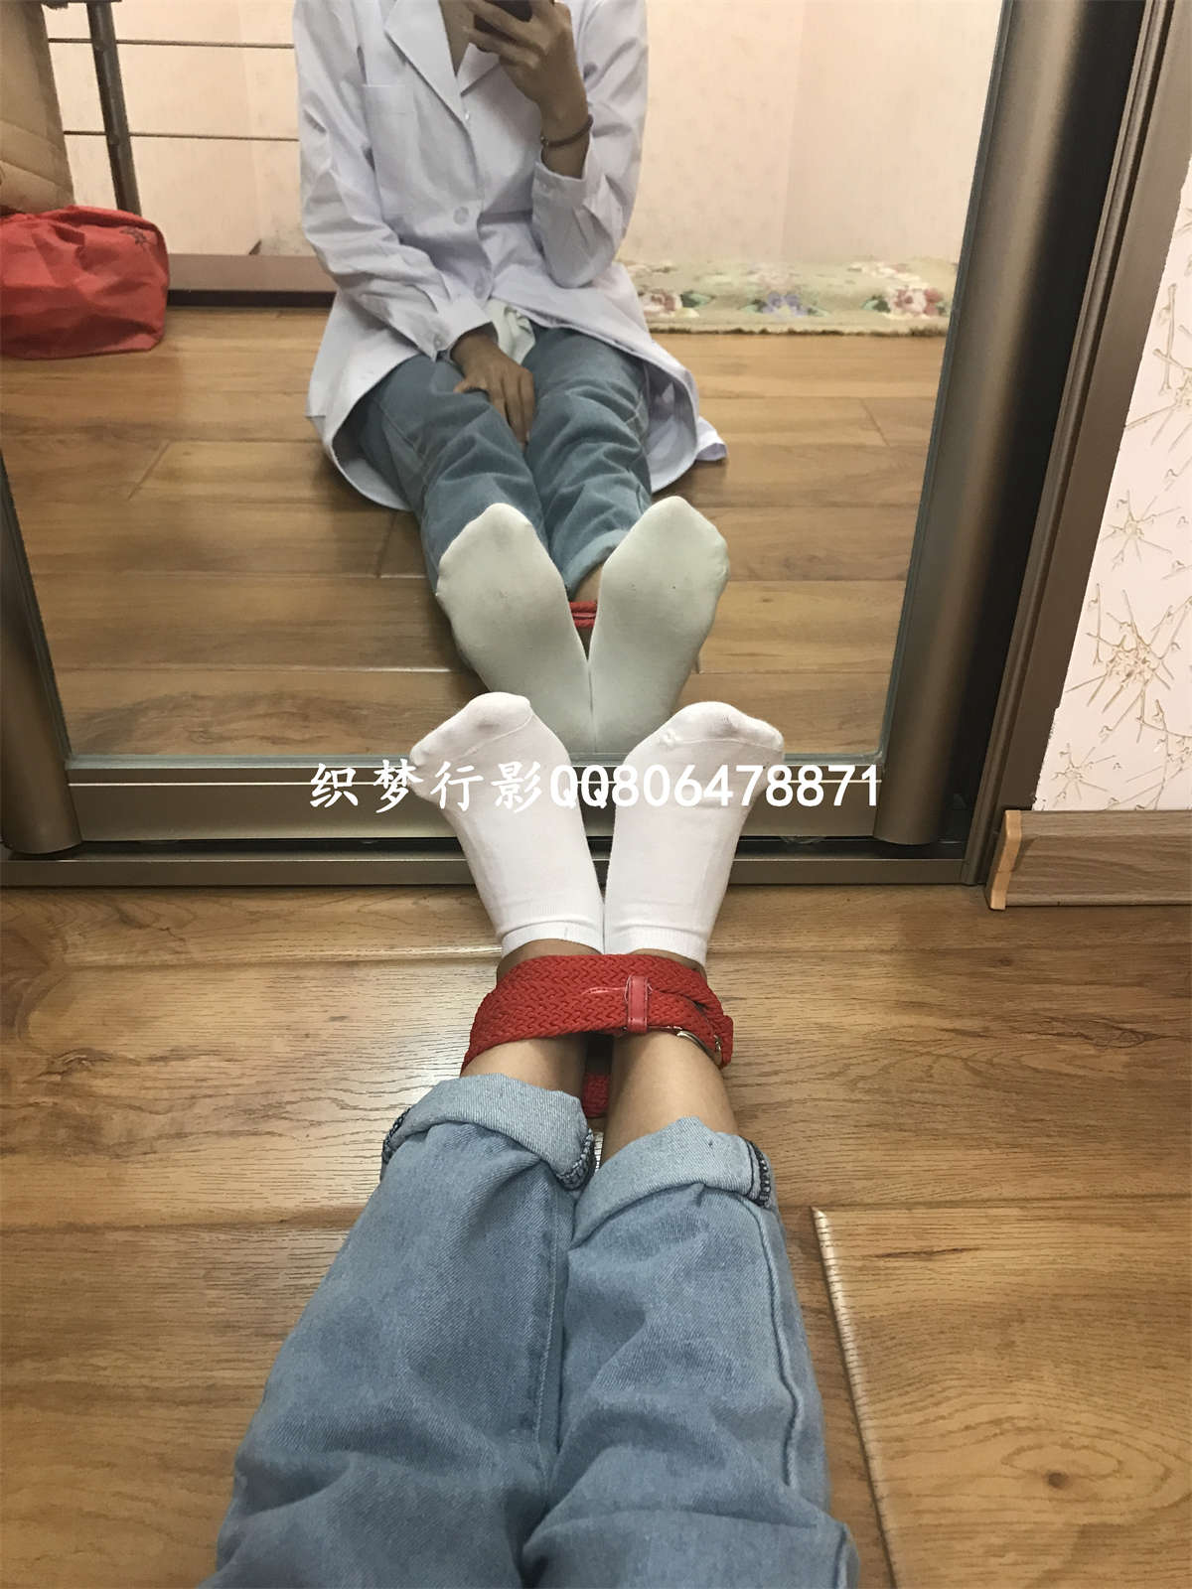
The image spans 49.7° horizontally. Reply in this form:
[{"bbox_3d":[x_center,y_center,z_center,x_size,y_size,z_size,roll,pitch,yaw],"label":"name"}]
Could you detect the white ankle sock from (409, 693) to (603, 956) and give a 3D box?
[{"bbox_3d":[-0.044,0.044,0.748,0.094,0.225,0.112,-9,40,5],"label":"white ankle sock"}]

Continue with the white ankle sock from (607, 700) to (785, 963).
[{"bbox_3d":[0.052,0.047,0.747,0.094,0.225,0.112,6,40,-8],"label":"white ankle sock"}]

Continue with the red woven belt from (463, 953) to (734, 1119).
[{"bbox_3d":[0.001,0.142,0.690,0.139,0.102,0.070,0,34,-2],"label":"red woven belt"}]

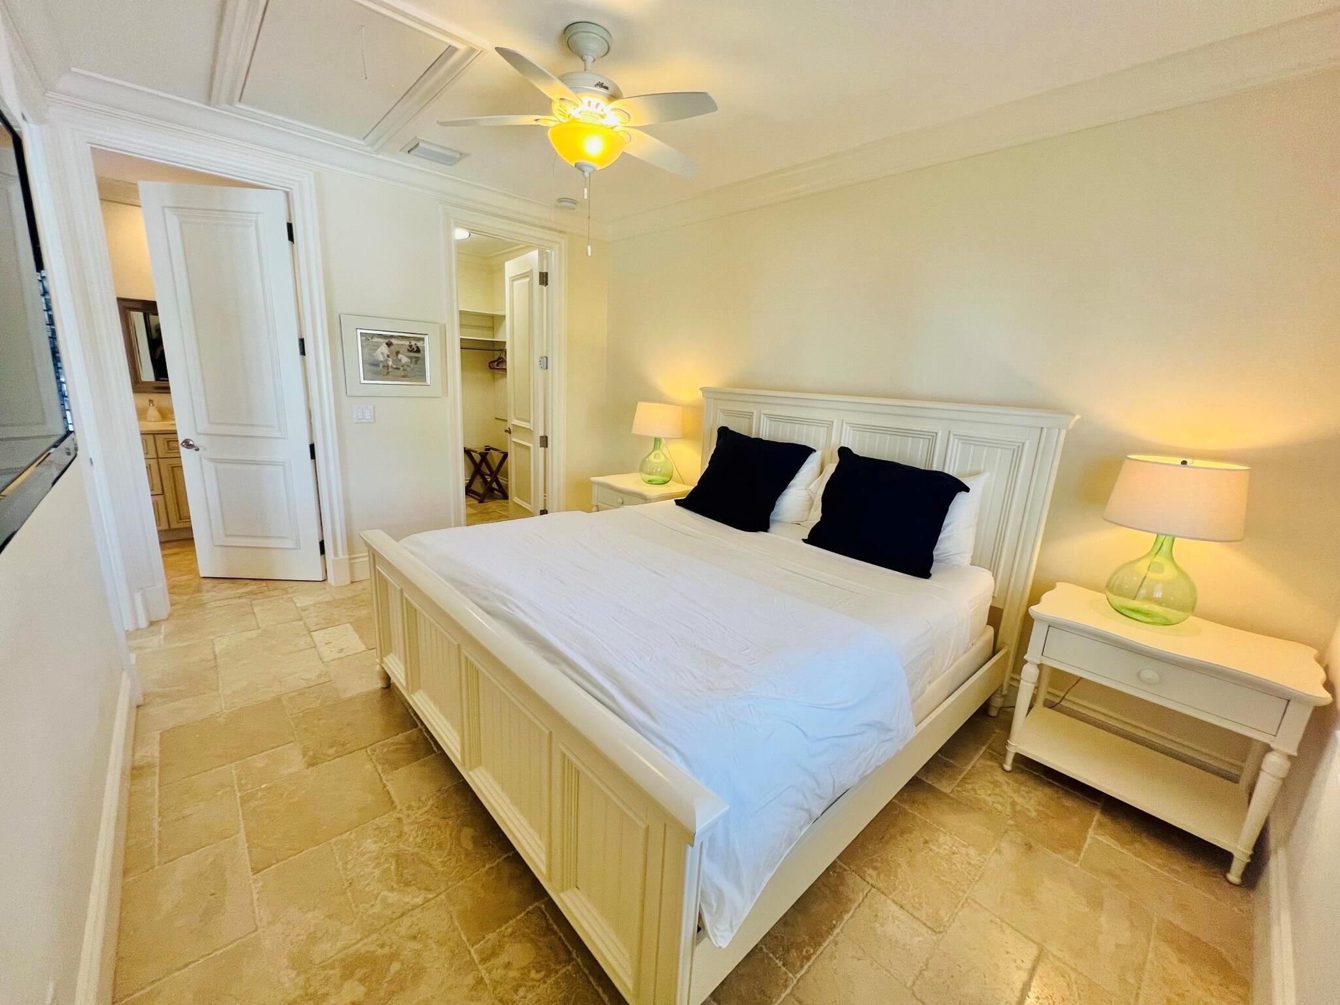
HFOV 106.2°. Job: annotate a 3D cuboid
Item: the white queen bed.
[{"bbox_3d":[0.158,0.249,2.311,2.288,1.440,2.138,-9,19,-43],"label":"white queen bed"}]

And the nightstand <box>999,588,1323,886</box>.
[{"bbox_3d":[1.807,0.815,1.951,0.510,0.713,0.735,-9,19,-43],"label":"nightstand"}]

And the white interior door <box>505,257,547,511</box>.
[{"bbox_3d":[-1.286,-0.893,4.495,0.045,2.400,0.710,-7,17,-37],"label":"white interior door"}]

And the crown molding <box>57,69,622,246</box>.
[{"bbox_3d":[-1.604,-2.045,3.240,3.067,0.140,0.105,-9,19,-43],"label":"crown molding"}]

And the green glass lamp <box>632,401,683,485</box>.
[{"bbox_3d":[-0.091,-0.446,3.851,0.385,0.610,0.385,3,14,-1],"label":"green glass lamp"}]

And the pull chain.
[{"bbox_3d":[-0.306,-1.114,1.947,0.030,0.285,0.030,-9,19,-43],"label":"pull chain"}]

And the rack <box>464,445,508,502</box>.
[{"bbox_3d":[-2.201,-0.337,5.997,0.372,0.544,0.559,-9,19,-43],"label":"rack"}]

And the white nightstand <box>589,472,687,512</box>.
[{"bbox_3d":[-0.183,0.200,3.962,0.520,0.711,0.701,-9,19,-43],"label":"white nightstand"}]

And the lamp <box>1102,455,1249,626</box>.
[{"bbox_3d":[1.855,0.155,1.891,0.385,0.610,0.385,-9,19,-43],"label":"lamp"}]

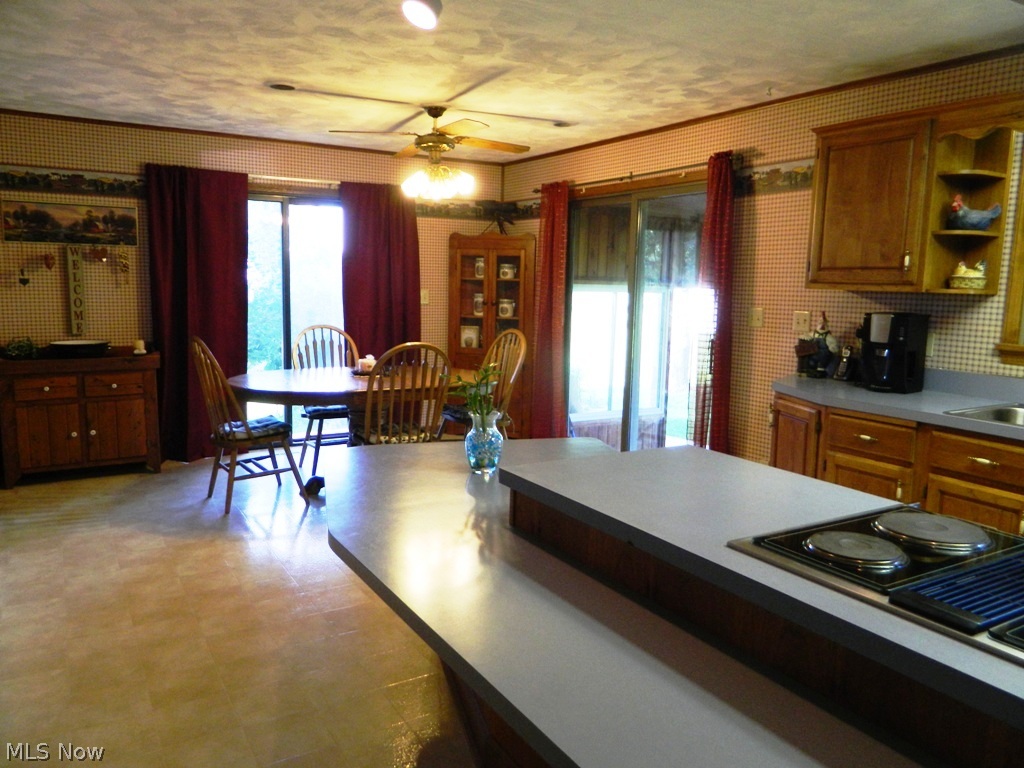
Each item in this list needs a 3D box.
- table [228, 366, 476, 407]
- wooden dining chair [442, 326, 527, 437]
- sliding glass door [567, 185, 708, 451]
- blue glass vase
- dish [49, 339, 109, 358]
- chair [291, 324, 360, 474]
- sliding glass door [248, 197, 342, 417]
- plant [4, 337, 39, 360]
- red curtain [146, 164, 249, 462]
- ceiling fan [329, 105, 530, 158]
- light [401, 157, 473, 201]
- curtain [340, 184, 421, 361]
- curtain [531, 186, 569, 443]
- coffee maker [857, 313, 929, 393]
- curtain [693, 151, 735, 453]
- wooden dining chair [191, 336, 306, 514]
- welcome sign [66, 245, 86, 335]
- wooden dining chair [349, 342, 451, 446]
[{"bbox_3d":[-1.010,0.327,4.947,1.660,0.750,1.080,-1,9,-15],"label":"table"},{"bbox_3d":[-0.218,0.137,5.295,0.585,1.055,0.530,-4,10,-32],"label":"wooden dining chair"},{"bbox_3d":[0.917,-0.371,5.444,0.100,2.050,1.780,-4,10,-32],"label":"sliding glass door"},{"bbox_3d":[-0.097,0.203,2.580,0.130,0.208,0.130,1,8,0],"label":"blue glass vase"},{"bbox_3d":[-2.970,-0.242,5.077,0.410,0.075,0.410,-4,10,-32],"label":"dish"},{"bbox_3d":[-1.266,0.114,5.329,0.530,1.055,0.585,-4,10,-32],"label":"chair"},{"bbox_3d":[-1.793,-0.482,6.007,1.750,2.040,0.100,-4,10,-32],"label":"sliding glass door"},{"bbox_3d":[-3.218,-0.236,4.839,0.190,0.150,0.180,-4,10,-32],"label":"plant"},{"bbox_3d":[-2.308,-0.497,5.562,0.690,2.170,0.130,-4,10,-32],"label":"red curtain"},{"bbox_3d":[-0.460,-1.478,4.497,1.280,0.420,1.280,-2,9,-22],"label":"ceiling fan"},{"bbox_3d":[-0.488,-1.301,4.670,0.440,0.270,0.440,1,8,0],"label":"light"},{"bbox_3d":[-1.123,-0.599,6.323,0.740,2.170,0.120,-4,10,-32],"label":"curtain"},{"bbox_3d":[0.335,-0.566,6.213,0.110,2.200,0.480,-4,10,-32],"label":"curtain"},{"bbox_3d":[1.829,-0.154,3.559,0.235,0.370,0.215,-4,10,-33],"label":"coffee maker"},{"bbox_3d":[1.280,-0.330,4.690,0.110,2.170,0.290,-4,10,-32],"label":"curtain"},{"bbox_3d":[-1.643,0.213,4.597,0.585,1.055,0.530,-5,10,-35],"label":"wooden dining chair"},{"bbox_3d":[-3.054,-0.653,5.186,0.088,0.610,0.020,-4,10,-32],"label":"welcome sign"},{"bbox_3d":[-0.667,0.253,4.441,0.530,1.055,0.585,-4,10,-30],"label":"wooden dining chair"}]

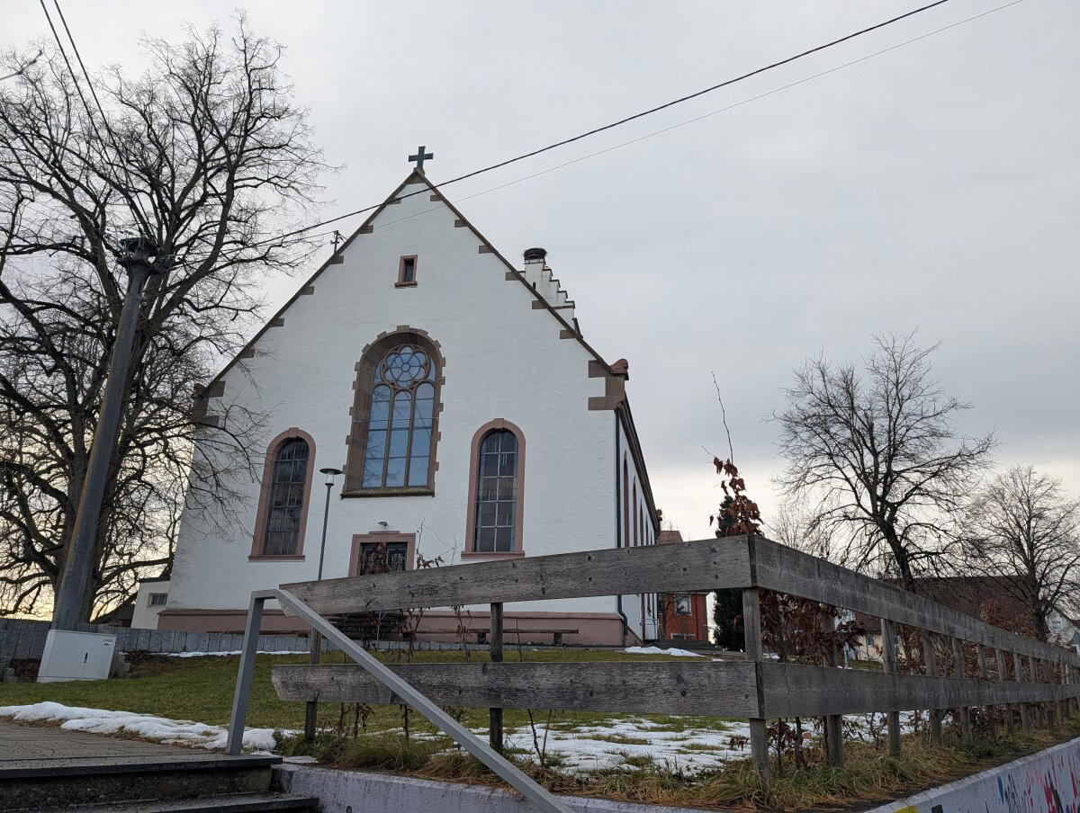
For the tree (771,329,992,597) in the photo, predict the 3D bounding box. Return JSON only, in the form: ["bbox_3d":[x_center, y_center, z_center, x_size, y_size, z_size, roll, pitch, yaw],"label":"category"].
[{"bbox_3d":[13.156,3.063,28.126,7.800,12.800,7.700,-3,-20,11],"label":"tree"}]

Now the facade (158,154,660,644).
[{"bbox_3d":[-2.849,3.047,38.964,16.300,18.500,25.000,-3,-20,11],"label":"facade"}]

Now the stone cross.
[{"bbox_3d":[-4.835,-10.161,30.950,1.050,1.100,0.260,-3,-20,11],"label":"stone cross"}]

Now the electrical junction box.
[{"bbox_3d":[-8.895,4.833,14.459,0.330,0.900,1.120,-12,-23,33],"label":"electrical junction box"}]

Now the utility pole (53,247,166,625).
[{"bbox_3d":[-9.638,0.601,16.660,1.000,9.970,0.700,-3,-20,11],"label":"utility pole"}]

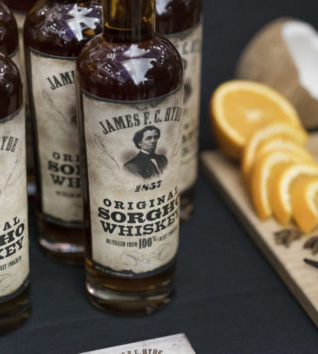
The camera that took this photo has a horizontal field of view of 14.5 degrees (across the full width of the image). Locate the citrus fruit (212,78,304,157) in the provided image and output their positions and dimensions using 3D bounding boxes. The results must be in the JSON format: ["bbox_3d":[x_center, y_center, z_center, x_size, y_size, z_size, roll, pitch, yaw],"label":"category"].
[{"bbox_3d":[0.080,-0.040,1.108,0.084,0.042,0.084,-27,66,-38],"label":"citrus fruit"}]

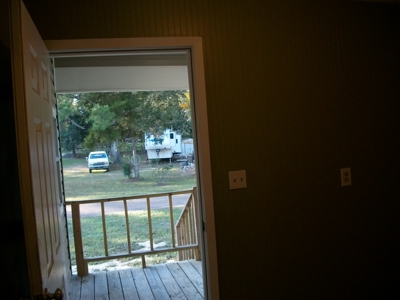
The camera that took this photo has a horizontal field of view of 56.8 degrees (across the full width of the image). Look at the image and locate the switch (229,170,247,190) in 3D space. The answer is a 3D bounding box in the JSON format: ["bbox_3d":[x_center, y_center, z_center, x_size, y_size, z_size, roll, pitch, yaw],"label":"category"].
[{"bbox_3d":[0.240,0.188,2.355,0.116,0.115,0.018,-4,2,-10],"label":"switch"}]

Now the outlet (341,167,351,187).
[{"bbox_3d":[0.978,0.180,2.470,0.070,0.115,0.010,-4,2,-10],"label":"outlet"}]

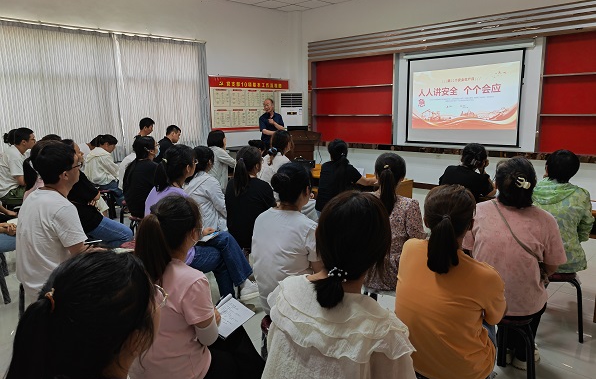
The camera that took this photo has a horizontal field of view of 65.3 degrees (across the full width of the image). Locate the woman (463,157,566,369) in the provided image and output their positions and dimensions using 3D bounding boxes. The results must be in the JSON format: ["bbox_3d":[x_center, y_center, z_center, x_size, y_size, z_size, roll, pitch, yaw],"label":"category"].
[{"bbox_3d":[1.168,0.424,2.538,0.510,1.210,0.660,5,11,28],"label":"woman"}]

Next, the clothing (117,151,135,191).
[{"bbox_3d":[-1.956,-0.119,5.237,0.420,0.540,0.320,9,13,44],"label":"clothing"}]

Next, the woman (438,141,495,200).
[{"bbox_3d":[1.323,0.258,3.395,0.480,1.190,0.680,7,12,39],"label":"woman"}]

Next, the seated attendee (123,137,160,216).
[{"bbox_3d":[-1.462,0.077,4.689,0.680,1.230,0.460,-10,13,-44],"label":"seated attendee"}]

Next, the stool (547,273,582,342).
[{"bbox_3d":[1.587,0.707,2.936,0.370,0.450,0.370,9,13,44],"label":"stool"}]

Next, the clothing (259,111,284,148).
[{"bbox_3d":[-0.472,-1.046,8.313,0.500,0.680,0.320,2,10,18],"label":"clothing"}]

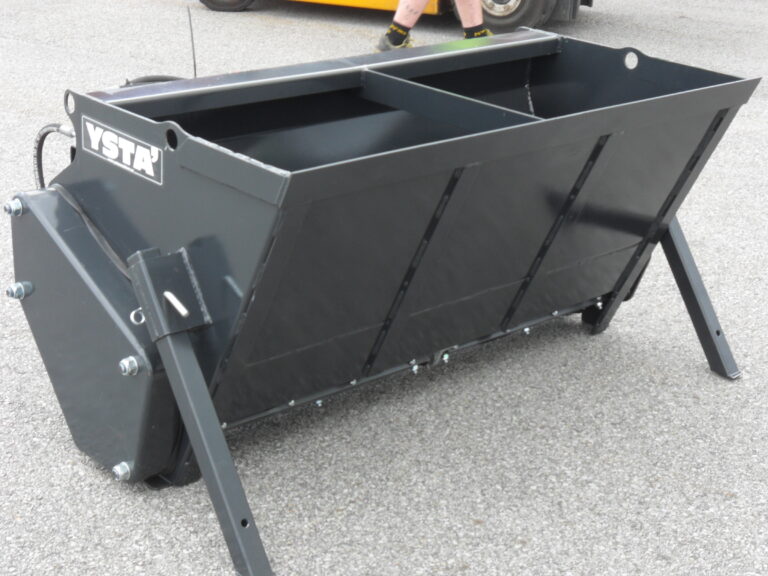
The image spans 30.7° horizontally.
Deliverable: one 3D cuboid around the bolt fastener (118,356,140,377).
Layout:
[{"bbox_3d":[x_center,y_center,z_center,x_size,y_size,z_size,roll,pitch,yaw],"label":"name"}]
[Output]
[{"bbox_3d":[-0.523,0.163,2.849,0.029,0.037,0.037,-16,28,-40],"label":"bolt fastener"}]

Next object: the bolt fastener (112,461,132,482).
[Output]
[{"bbox_3d":[-0.562,0.395,2.973,0.028,0.037,0.037,-16,28,-40],"label":"bolt fastener"}]

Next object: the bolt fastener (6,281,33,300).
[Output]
[{"bbox_3d":[-0.816,0.007,3.123,0.046,0.036,0.036,-16,28,-40],"label":"bolt fastener"}]

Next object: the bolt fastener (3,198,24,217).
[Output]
[{"bbox_3d":[-0.820,-0.176,3.078,0.030,0.036,0.036,-16,28,-40],"label":"bolt fastener"}]

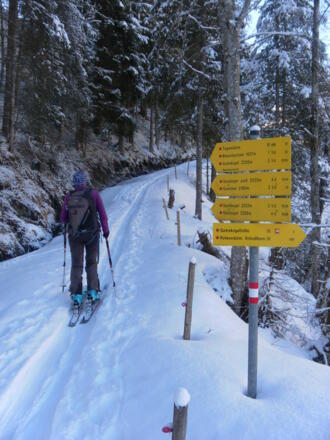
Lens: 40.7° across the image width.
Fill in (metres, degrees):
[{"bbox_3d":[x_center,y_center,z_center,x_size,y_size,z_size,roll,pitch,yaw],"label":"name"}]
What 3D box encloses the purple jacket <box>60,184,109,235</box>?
[{"bbox_3d":[-1.031,-0.109,5.700,0.580,0.660,0.340,1,1,12],"label":"purple jacket"}]

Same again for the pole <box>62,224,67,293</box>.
[{"bbox_3d":[-1.368,0.511,6.050,0.050,1.000,0.050,6,12,11],"label":"pole"}]

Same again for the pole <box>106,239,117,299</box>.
[{"bbox_3d":[-0.708,0.610,5.875,0.050,0.950,0.050,-3,16,12],"label":"pole"}]

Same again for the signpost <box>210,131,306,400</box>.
[{"bbox_3d":[0.625,0.300,3.055,0.670,1.877,0.090,1,1,25],"label":"signpost"}]

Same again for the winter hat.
[{"bbox_3d":[-1.105,-0.523,5.750,0.190,0.230,0.230,1,1,12],"label":"winter hat"}]

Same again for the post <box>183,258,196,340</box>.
[{"bbox_3d":[0.236,0.753,4.200,0.062,0.760,0.062,5,0,6],"label":"post"}]

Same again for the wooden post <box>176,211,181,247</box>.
[{"bbox_3d":[0.280,0.180,8.900,0.062,0.720,0.062,-2,1,0],"label":"wooden post"}]

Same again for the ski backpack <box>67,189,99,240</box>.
[{"bbox_3d":[-1.020,-0.062,5.500,0.340,0.620,0.250,1,-2,12],"label":"ski backpack"}]

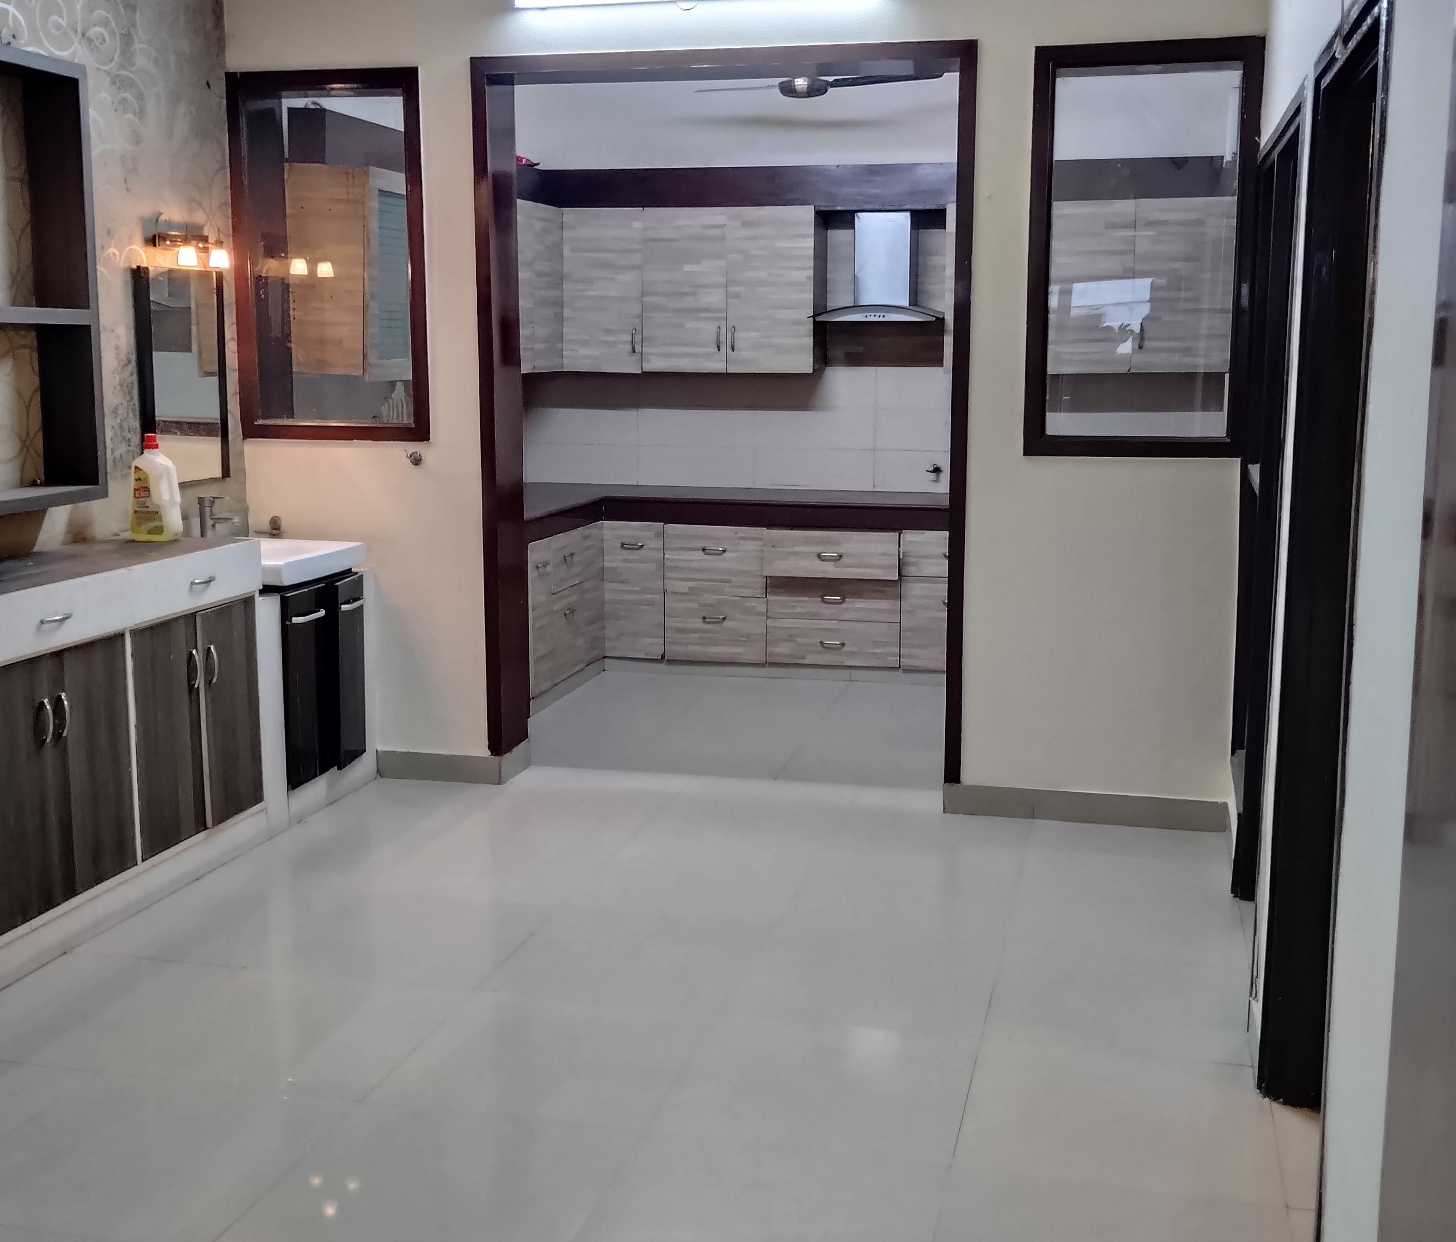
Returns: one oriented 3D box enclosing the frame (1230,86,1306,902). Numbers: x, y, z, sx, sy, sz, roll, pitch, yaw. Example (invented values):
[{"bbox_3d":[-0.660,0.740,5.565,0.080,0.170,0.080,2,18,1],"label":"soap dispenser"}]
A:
[{"bbox_3d":[1.369,-0.171,4.083,0.080,2.040,0.980,2,9,14],"label":"frame"}]

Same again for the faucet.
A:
[{"bbox_3d":[-1.729,-0.336,5.538,0.135,0.170,0.050,2,9,14],"label":"faucet"}]

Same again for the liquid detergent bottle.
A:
[{"bbox_3d":[-1.819,-0.422,5.140,0.152,0.335,0.085,-2,9,-11],"label":"liquid detergent bottle"}]

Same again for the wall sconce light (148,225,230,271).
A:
[{"bbox_3d":[-1.774,-1.235,5.424,0.135,0.130,0.330,2,10,14],"label":"wall sconce light"}]

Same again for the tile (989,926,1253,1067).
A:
[{"bbox_3d":[0.935,0.911,3.866,0.600,0.012,0.600,2,10,14],"label":"tile"}]

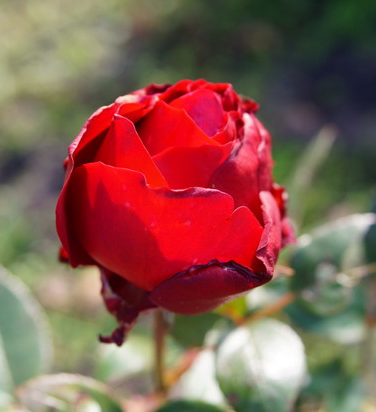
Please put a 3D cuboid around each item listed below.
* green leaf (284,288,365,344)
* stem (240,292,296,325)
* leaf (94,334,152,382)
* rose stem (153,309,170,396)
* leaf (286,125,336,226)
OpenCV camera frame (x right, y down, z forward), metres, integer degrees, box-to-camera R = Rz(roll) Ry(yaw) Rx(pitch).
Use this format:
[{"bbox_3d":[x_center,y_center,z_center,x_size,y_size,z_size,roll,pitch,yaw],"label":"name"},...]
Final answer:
[{"bbox_3d":[0.064,0.052,0.360,0.040,0.022,0.020,0,23,0],"label":"green leaf"},{"bbox_3d":[0.033,0.042,0.315,0.026,0.004,0.004,-29,0,-11],"label":"stem"},{"bbox_3d":[-0.030,0.071,0.360,0.028,0.023,0.014,-17,20,-7],"label":"leaf"},{"bbox_3d":[-0.010,0.055,0.295,0.006,0.036,0.006,1,23,0],"label":"rose stem"},{"bbox_3d":[0.064,-0.016,0.400,0.014,0.056,0.012,22,-3,32],"label":"leaf"}]

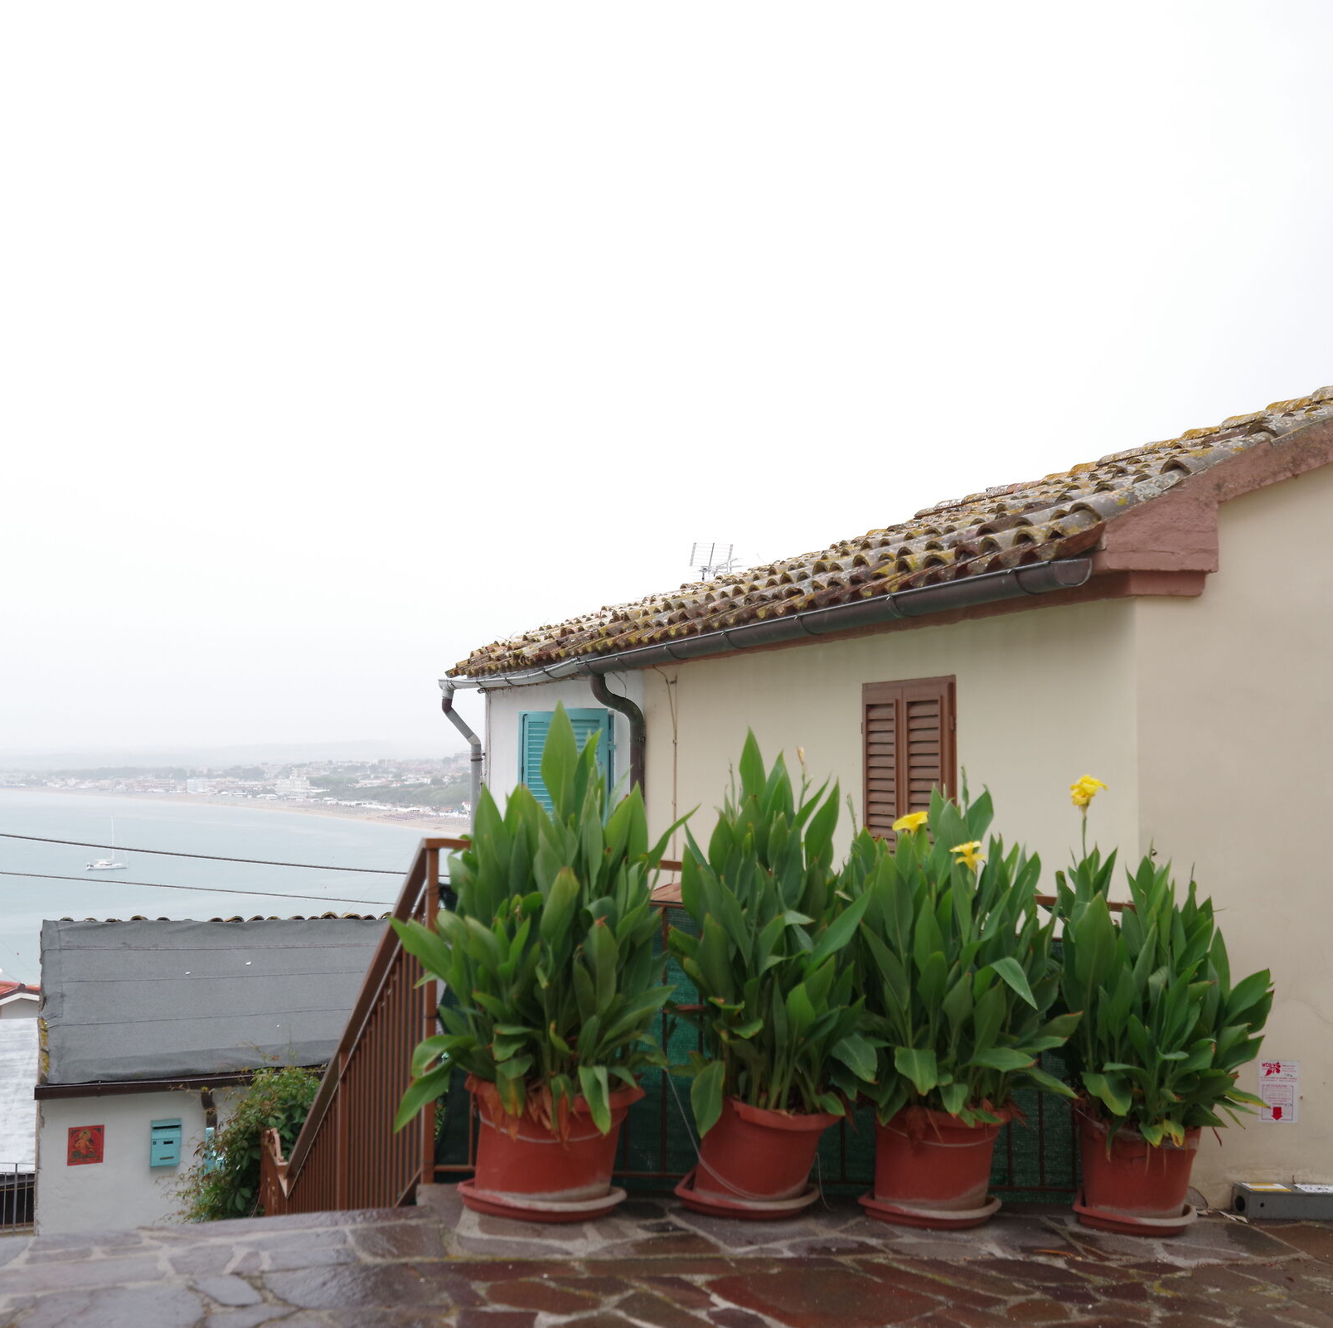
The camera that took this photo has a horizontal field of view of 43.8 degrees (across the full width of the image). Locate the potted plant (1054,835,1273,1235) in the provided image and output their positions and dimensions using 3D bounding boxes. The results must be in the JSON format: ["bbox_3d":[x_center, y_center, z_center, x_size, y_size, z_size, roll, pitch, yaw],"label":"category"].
[{"bbox_3d":[1.596,1.162,5.321,0.689,1.229,0.640,1,-3,-17],"label":"potted plant"}]

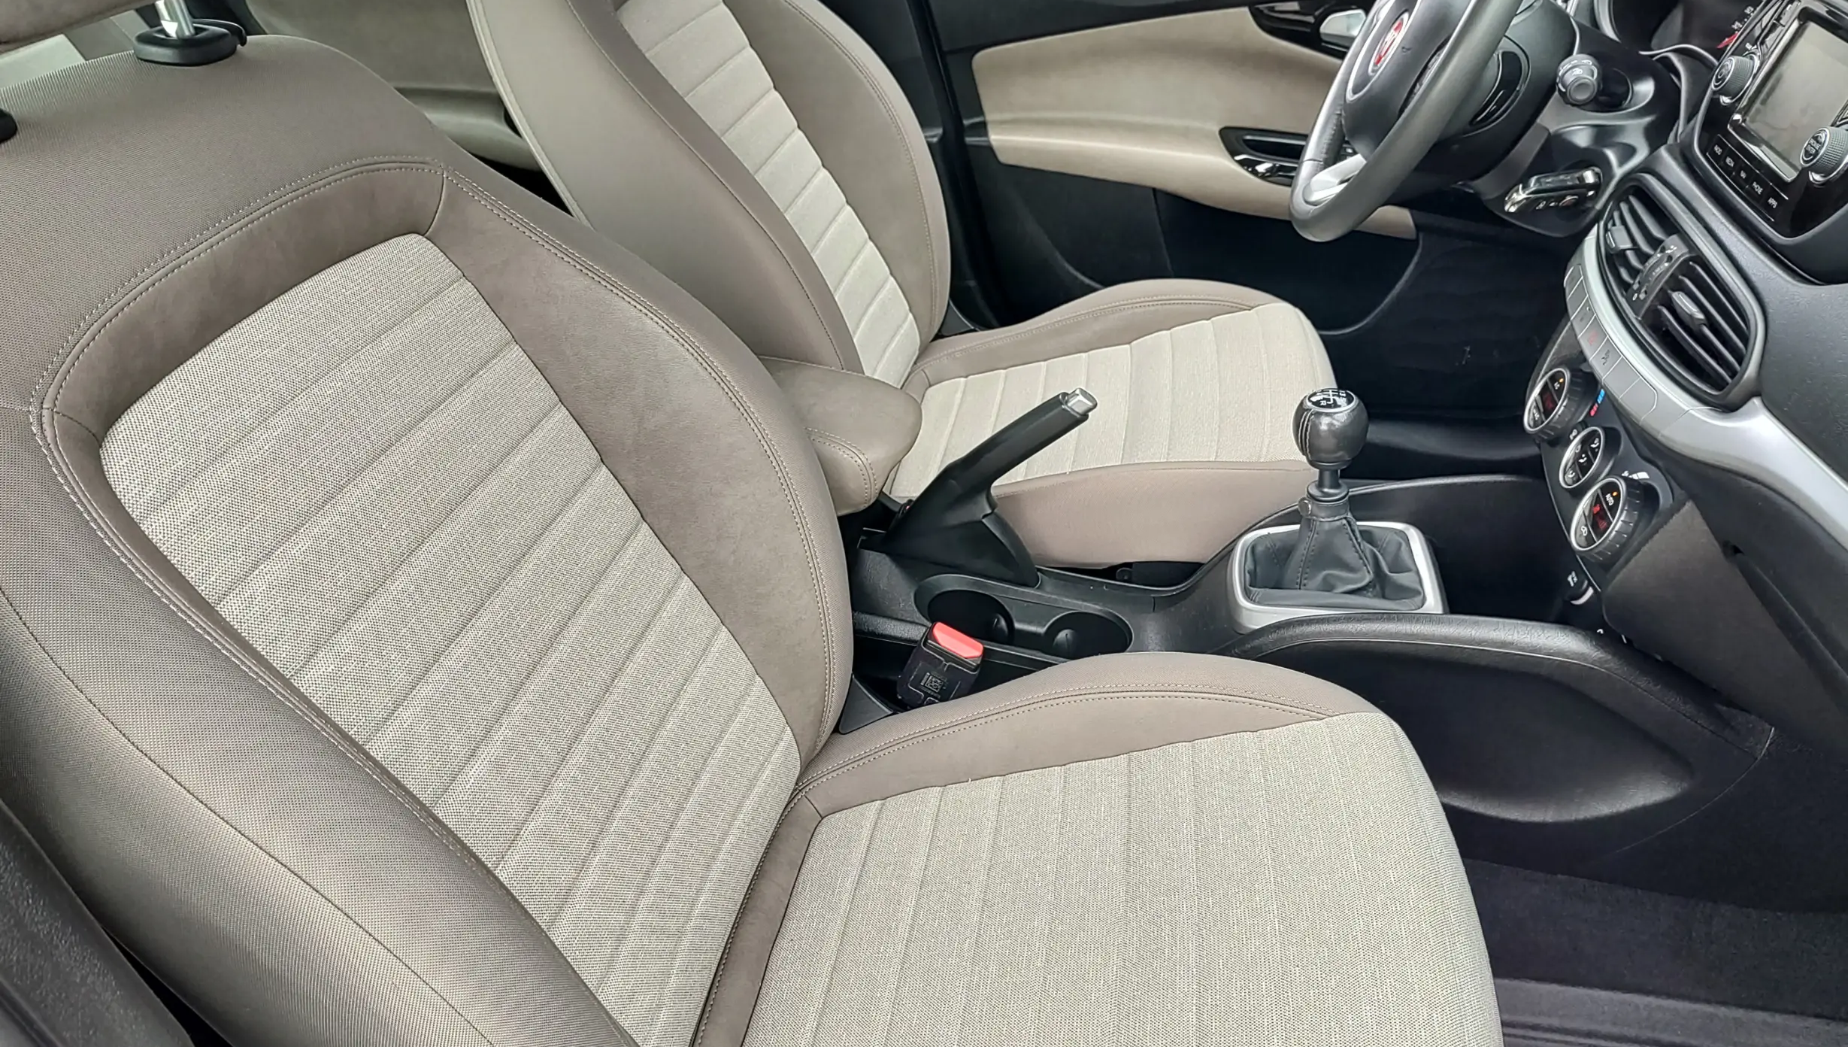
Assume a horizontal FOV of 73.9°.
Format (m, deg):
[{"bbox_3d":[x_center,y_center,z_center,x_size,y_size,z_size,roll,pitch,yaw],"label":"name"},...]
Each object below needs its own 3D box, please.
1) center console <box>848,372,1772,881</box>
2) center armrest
[{"bbox_3d":[0.210,0.040,1.023,0.920,0.355,0.240,6,35,9],"label":"center console"},{"bbox_3d":[-0.149,-0.077,1.027,0.297,0.100,0.125,6,35,9],"label":"center armrest"}]

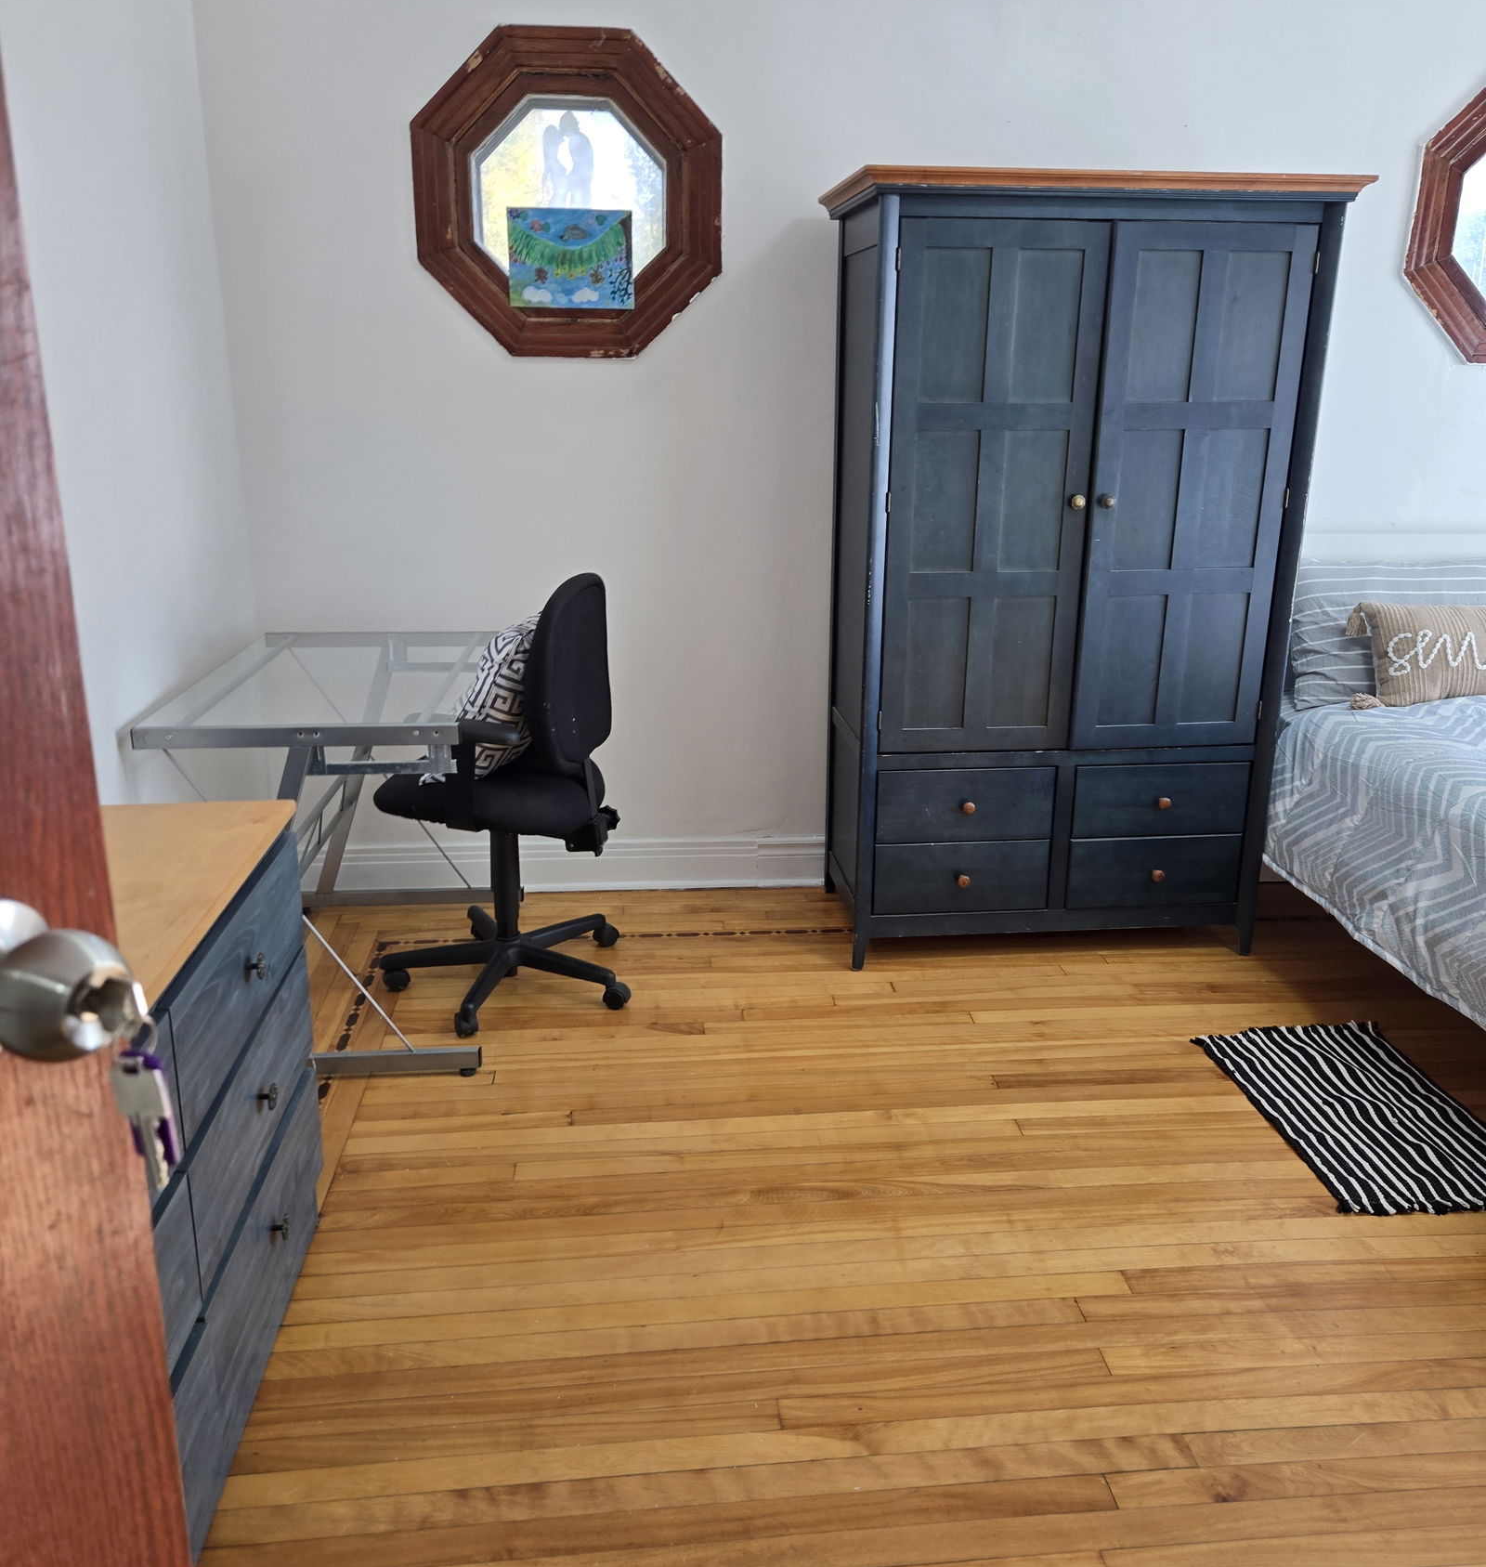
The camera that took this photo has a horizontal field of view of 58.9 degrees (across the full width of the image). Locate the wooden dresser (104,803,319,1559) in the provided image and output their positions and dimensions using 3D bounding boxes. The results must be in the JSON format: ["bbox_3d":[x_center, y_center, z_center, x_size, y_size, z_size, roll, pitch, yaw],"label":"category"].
[{"bbox_3d":[-0.820,0.558,1.530,0.397,0.733,1.184,-1,17,-6],"label":"wooden dresser"}]

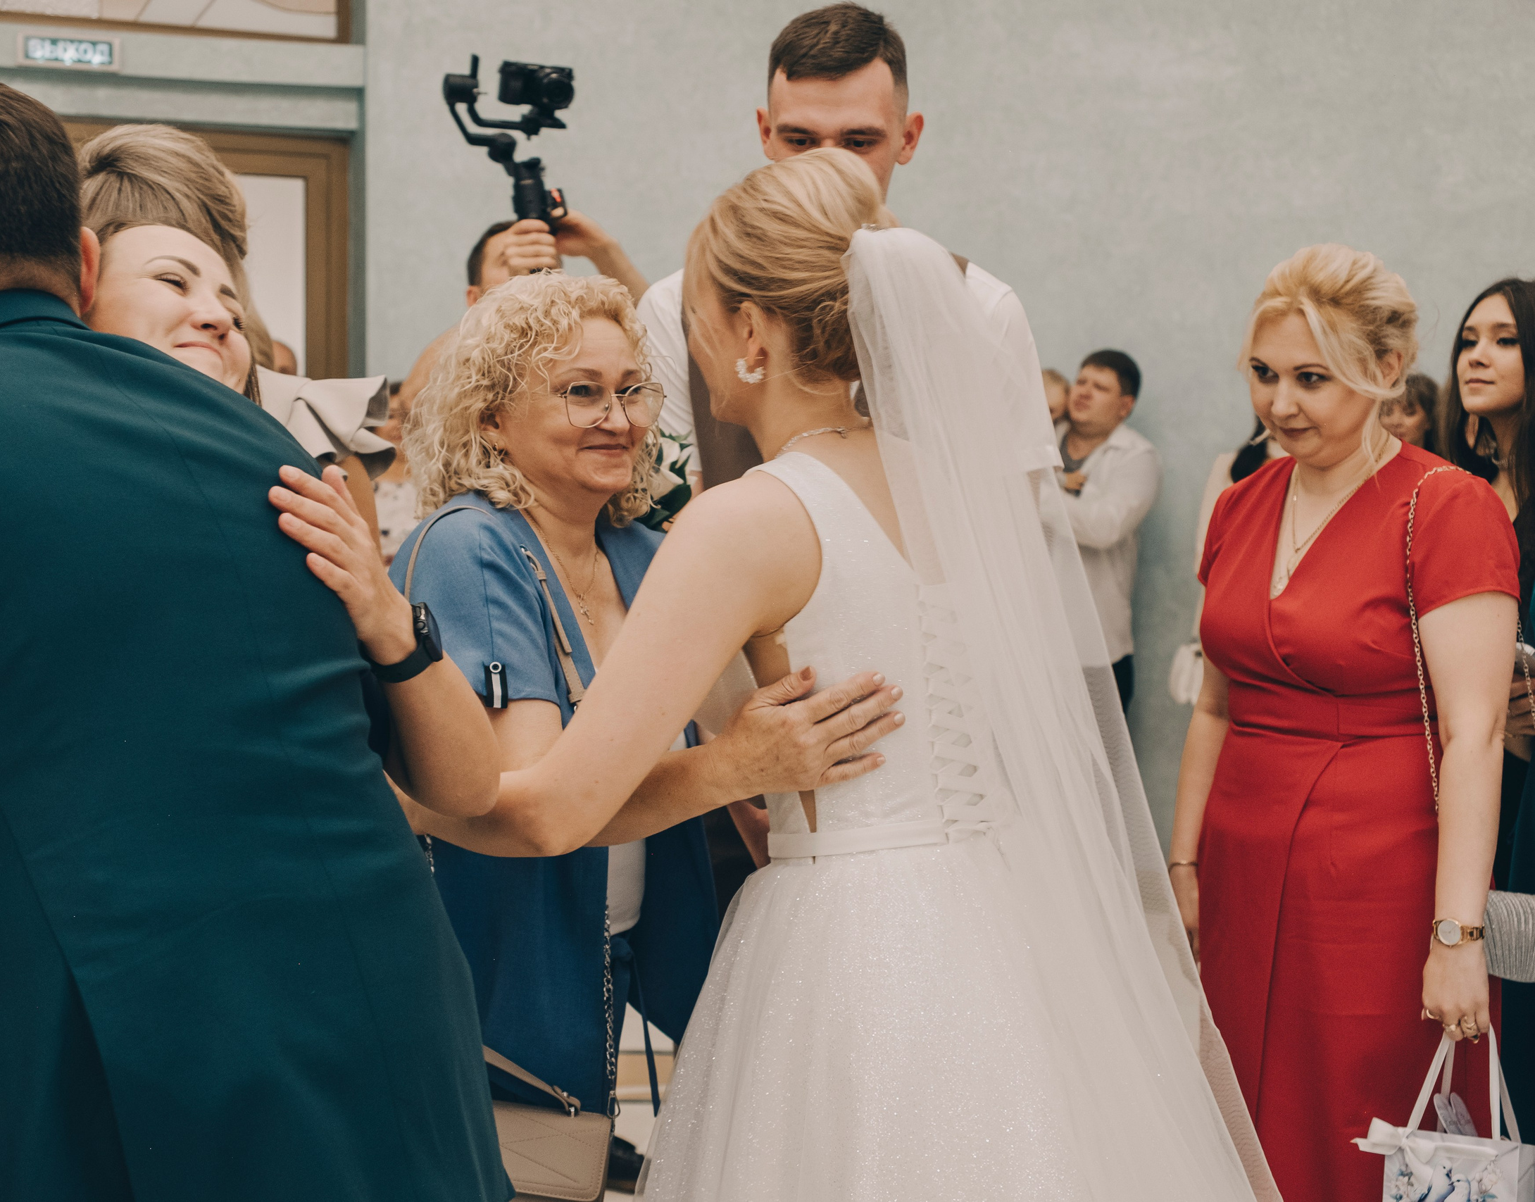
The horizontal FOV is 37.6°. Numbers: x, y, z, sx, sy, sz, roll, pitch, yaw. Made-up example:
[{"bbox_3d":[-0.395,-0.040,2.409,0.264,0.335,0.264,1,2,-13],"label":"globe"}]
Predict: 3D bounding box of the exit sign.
[{"bbox_3d":[-2.100,-1.650,6.780,0.305,0.103,0.030,-1,3,-21],"label":"exit sign"}]

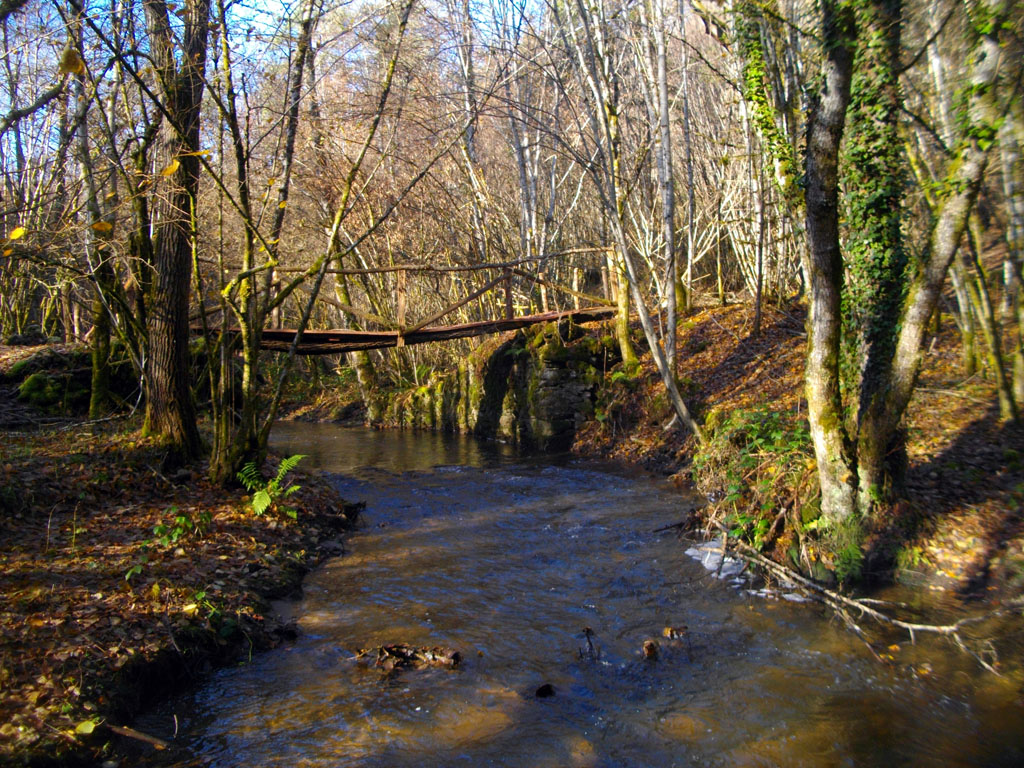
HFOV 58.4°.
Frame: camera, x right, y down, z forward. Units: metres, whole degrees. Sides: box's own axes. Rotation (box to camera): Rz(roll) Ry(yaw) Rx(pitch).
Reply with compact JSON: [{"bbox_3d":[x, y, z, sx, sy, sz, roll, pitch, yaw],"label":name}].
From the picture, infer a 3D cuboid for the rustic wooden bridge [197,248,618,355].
[{"bbox_3d":[-1.520,-1.220,13.300,6.400,1.500,1.100,-1,5,-14],"label":"rustic wooden bridge"}]

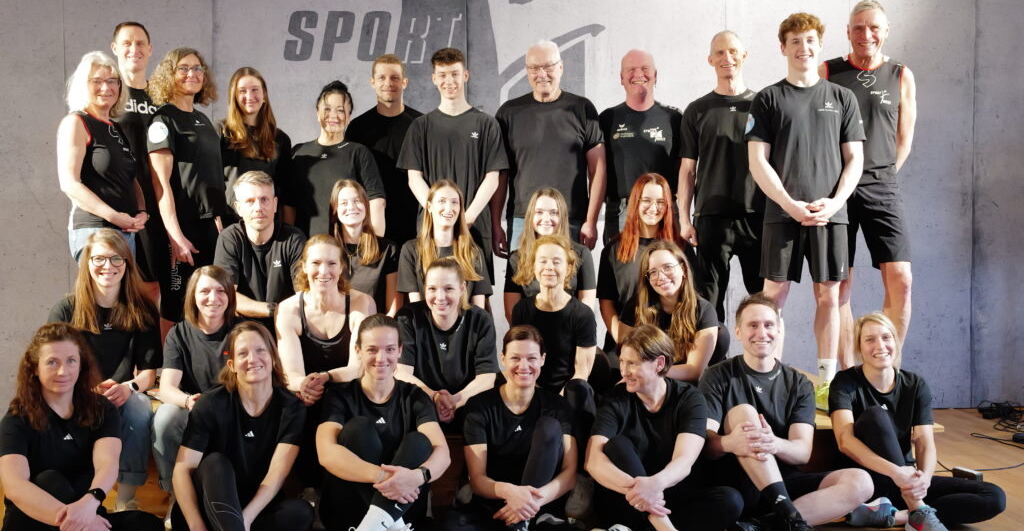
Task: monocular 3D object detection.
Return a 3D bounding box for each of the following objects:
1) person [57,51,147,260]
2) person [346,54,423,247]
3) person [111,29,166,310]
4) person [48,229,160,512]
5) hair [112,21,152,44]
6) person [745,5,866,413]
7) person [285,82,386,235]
[{"bbox_3d":[-1.881,-0.171,4.550,0.350,1.623,0.450,2,3,44],"label":"person"},{"bbox_3d":[-0.633,-0.227,5.145,0.500,1.700,0.300,0,2,-5],"label":"person"},{"bbox_3d":[-1.751,-0.241,4.654,0.500,1.770,0.290,-1,2,-25],"label":"person"},{"bbox_3d":[-1.655,0.417,4.118,0.500,1.139,0.660,-1,2,-14],"label":"person"},{"bbox_3d":[-1.781,-1.077,4.660,0.170,0.150,0.200,-1,2,-22],"label":"hair"},{"bbox_3d":[1.328,-0.262,4.520,0.540,1.772,0.340,0,2,12],"label":"person"},{"bbox_3d":[-0.859,-0.133,4.898,0.490,1.530,0.310,0,2,0],"label":"person"}]

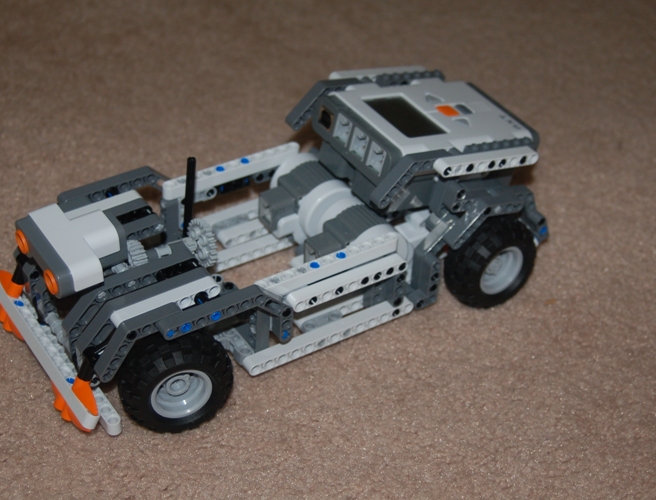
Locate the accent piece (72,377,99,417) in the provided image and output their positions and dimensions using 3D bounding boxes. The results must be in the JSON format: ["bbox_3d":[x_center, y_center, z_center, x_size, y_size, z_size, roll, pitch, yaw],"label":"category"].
[{"bbox_3d":[-0.113,0.068,0.592,0.008,0.009,0.023,3,31,-43],"label":"accent piece"}]

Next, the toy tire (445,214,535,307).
[{"bbox_3d":[0.092,0.007,0.711,0.056,0.056,0.026,-19,44,-29],"label":"toy tire"}]

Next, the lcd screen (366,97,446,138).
[{"bbox_3d":[0.042,-0.072,0.689,0.028,0.003,0.042,-10,40,-35],"label":"lcd screen"}]

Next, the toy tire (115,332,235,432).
[{"bbox_3d":[-0.074,0.063,0.611,0.056,0.056,0.026,-11,41,-21],"label":"toy tire"}]

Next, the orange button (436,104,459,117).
[{"bbox_3d":[0.068,-0.079,0.707,0.009,0.003,0.011,-10,40,-35],"label":"orange button"}]

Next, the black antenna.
[{"bbox_3d":[-0.071,-0.025,0.648,0.005,0.055,0.005,-18,44,-30],"label":"black antenna"}]

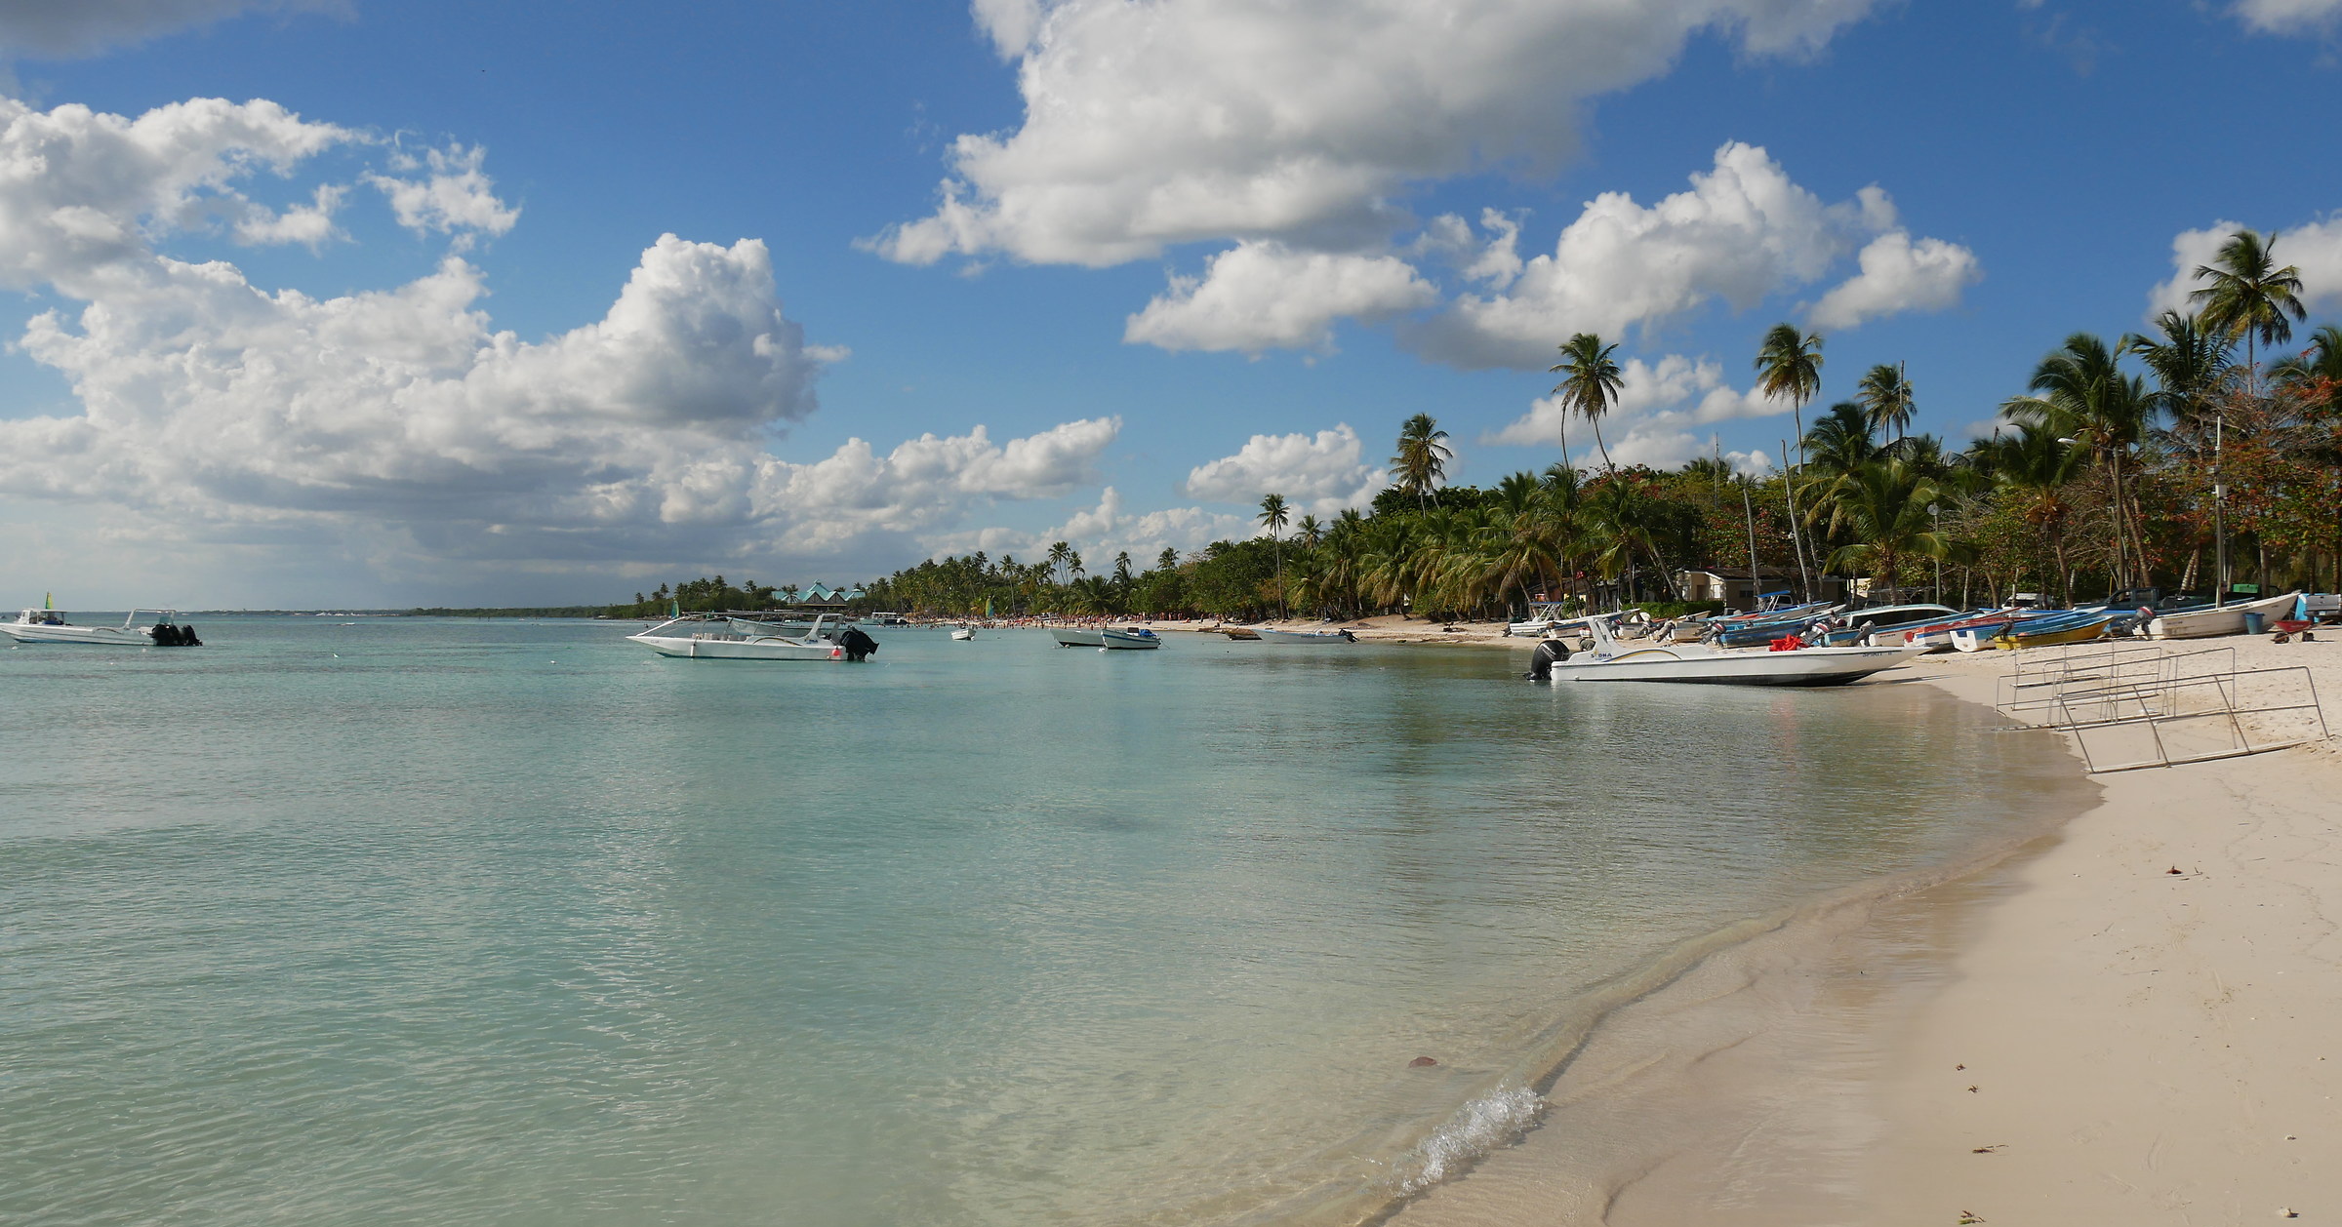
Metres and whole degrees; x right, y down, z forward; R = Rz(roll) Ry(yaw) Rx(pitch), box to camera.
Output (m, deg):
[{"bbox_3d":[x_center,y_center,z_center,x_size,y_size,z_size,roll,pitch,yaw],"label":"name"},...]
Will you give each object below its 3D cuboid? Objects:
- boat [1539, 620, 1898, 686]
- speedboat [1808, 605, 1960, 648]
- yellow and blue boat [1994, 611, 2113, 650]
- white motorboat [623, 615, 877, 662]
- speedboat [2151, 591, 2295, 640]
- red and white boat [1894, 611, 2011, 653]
[{"bbox_3d":[13.050,0.880,38.300,9.100,1.650,2.100,0,0,12],"label":"boat"},{"bbox_3d":[23.500,0.430,53.500,5.600,1.200,1.500,-3,1,-11],"label":"speedboat"},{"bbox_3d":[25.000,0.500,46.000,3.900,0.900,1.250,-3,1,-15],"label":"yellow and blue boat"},{"bbox_3d":[-14.850,0.850,56.400,9.300,1.700,2.100,0,0,18],"label":"white motorboat"},{"bbox_3d":[29.950,0.030,46.150,5.200,1.150,1.450,-3,1,-12],"label":"speedboat"},{"bbox_3d":[23.000,0.580,47.200,4.700,0.850,1.500,-5,2,-18],"label":"red and white boat"}]

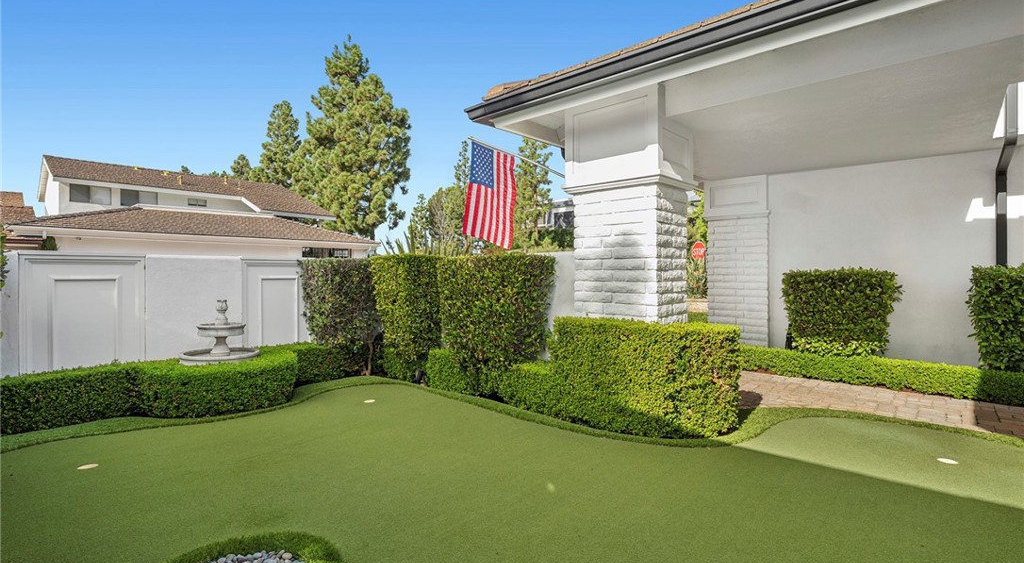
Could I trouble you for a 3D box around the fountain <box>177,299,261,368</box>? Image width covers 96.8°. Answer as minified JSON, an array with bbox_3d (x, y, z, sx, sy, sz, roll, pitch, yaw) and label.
[{"bbox_3d":[-3.150,0.681,4.915,0.750,0.940,0.750,1,2,41],"label":"fountain"}]

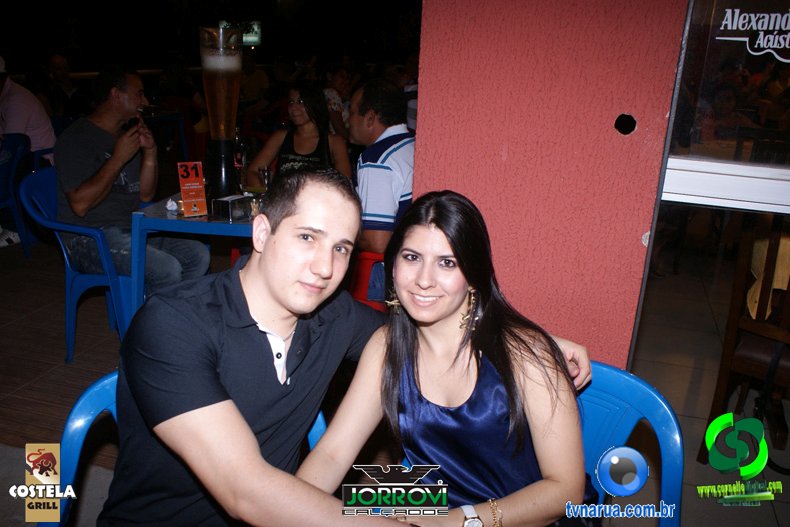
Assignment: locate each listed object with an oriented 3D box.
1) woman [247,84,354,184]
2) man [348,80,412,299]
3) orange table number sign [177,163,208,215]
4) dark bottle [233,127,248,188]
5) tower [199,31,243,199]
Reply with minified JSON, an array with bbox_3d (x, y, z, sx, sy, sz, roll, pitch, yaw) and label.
[{"bbox_3d":[-0.535,-0.325,3.520,0.500,1.200,0.800,7,19,12],"label":"woman"},{"bbox_3d":[-0.197,-0.066,2.625,0.800,1.300,0.520,14,21,30],"label":"man"},{"bbox_3d":[-0.827,-0.305,2.698,0.102,0.215,0.060,-9,22,-31],"label":"orange table number sign"},{"bbox_3d":[-0.747,-0.503,3.184,0.074,0.290,0.074,3,18,0],"label":"dark bottle"},{"bbox_3d":[-0.753,-0.641,2.877,0.180,0.745,0.180,3,18,0],"label":"tower"}]

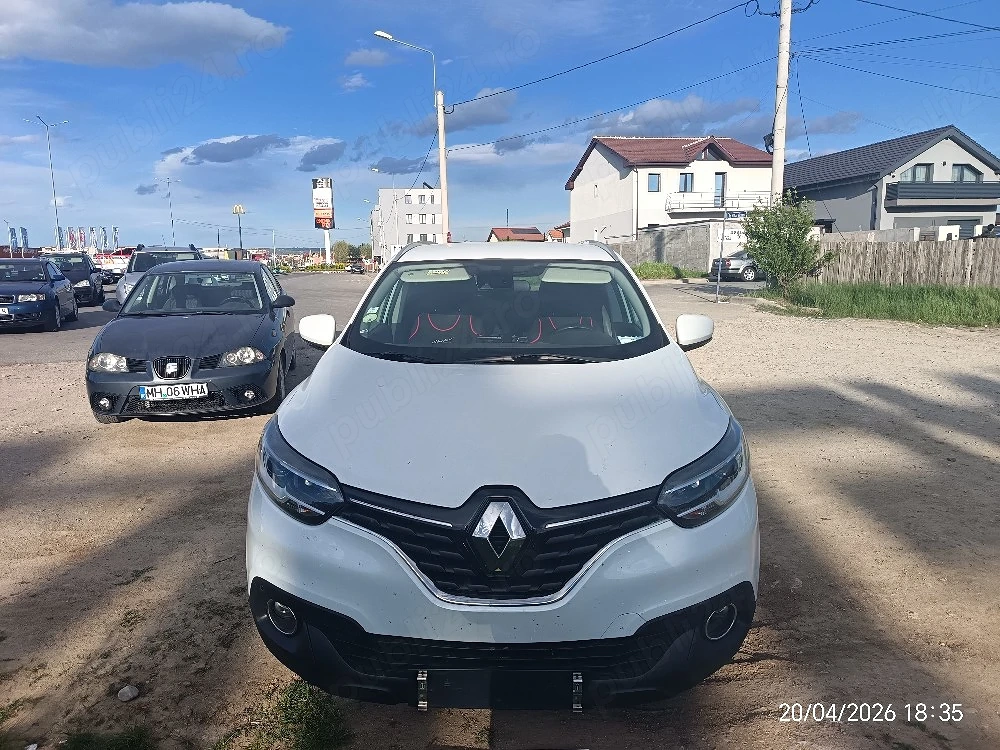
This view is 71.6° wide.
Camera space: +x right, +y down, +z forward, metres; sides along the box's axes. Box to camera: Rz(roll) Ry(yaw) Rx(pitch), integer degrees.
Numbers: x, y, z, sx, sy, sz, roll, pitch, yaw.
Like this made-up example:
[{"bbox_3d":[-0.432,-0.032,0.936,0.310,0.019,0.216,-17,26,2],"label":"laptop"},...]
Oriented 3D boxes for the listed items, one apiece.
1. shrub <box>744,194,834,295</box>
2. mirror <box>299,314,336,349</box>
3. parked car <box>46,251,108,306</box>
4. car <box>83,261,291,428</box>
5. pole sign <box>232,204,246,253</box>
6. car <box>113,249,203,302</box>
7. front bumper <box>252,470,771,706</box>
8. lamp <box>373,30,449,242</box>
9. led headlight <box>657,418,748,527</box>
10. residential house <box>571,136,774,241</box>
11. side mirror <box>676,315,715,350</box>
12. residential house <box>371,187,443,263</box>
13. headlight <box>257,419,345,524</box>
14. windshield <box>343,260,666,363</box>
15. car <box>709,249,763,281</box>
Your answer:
[{"bbox_3d":[8.308,-3.728,19.985,2.652,2.979,2.600,-1,11,0],"label":"shrub"},{"bbox_3d":[-0.879,-0.211,3.436,0.200,0.180,0.160,0,10,1],"label":"mirror"},{"bbox_3d":[-13.423,-2.989,21.506,1.780,1.490,4.250,-4,11,-24],"label":"parked car"},{"bbox_3d":[-3.161,-0.501,7.526,1.740,1.440,3.960,-3,10,-14],"label":"car"},{"bbox_3d":[-49.708,-27.508,132.221,2.300,10.300,0.600,-2,10,-10],"label":"pole sign"},{"bbox_3d":[-6.732,-1.777,14.293,1.780,1.600,4.400,-5,11,-22],"label":"car"},{"bbox_3d":[0.003,0.630,2.208,1.780,0.620,0.560,0,10,1],"label":"front bumper"},{"bbox_3d":[-3.699,-8.962,29.694,2.804,10.611,0.400,-3,11,-10],"label":"lamp"},{"bbox_3d":[0.659,0.311,2.230,0.390,0.250,0.500,0,10,1],"label":"led headlight"},{"bbox_3d":[12.469,-13.218,52.705,11.021,9.201,15.488,-3,11,-9],"label":"residential house"},{"bbox_3d":[0.971,-0.217,3.473,0.195,0.180,0.140,-1,11,0],"label":"side mirror"},{"bbox_3d":[-14.486,-23.458,109.587,11.300,12.200,12.000,-1,10,-4],"label":"residential house"},{"bbox_3d":[-0.636,0.308,2.253,0.390,0.250,0.500,0,10,1],"label":"headlight"},{"bbox_3d":[0.022,-0.300,3.347,1.500,0.130,0.861,-1,40,0],"label":"windshield"},{"bbox_3d":[11.211,-4.687,28.791,4.550,1.450,1.740,-2,11,-7],"label":"car"}]

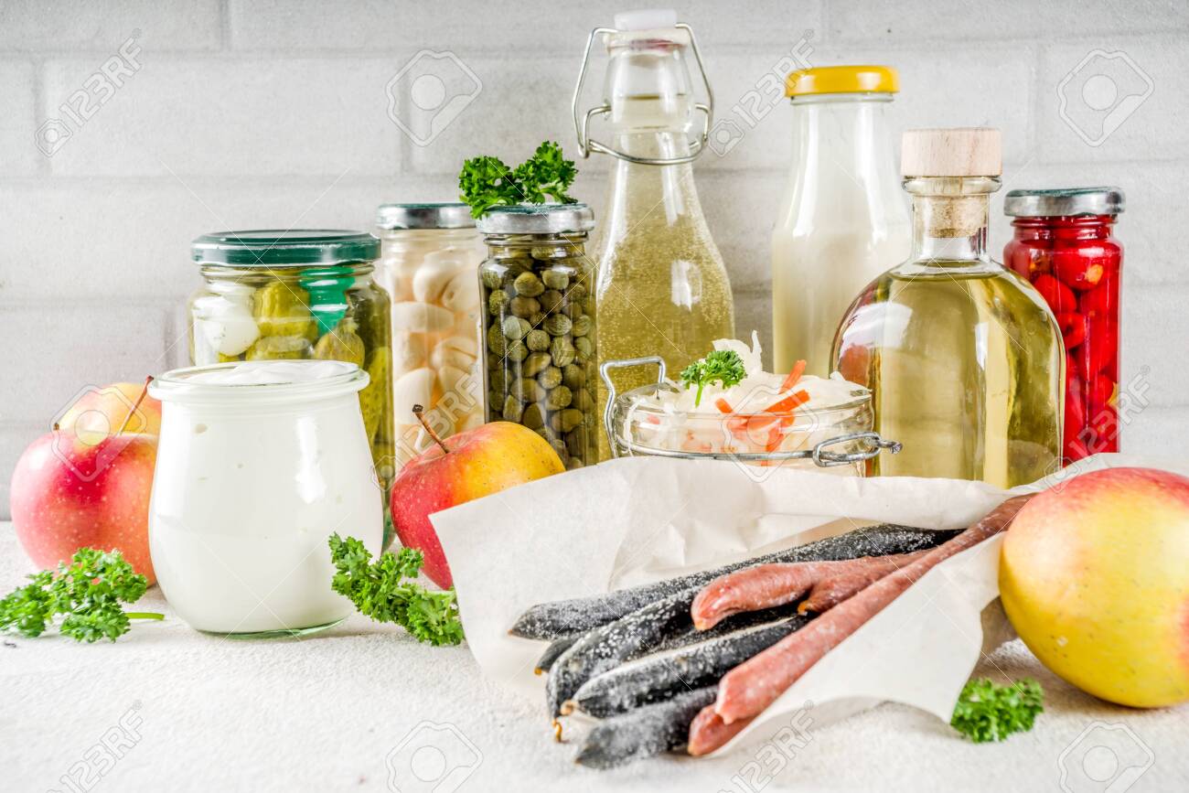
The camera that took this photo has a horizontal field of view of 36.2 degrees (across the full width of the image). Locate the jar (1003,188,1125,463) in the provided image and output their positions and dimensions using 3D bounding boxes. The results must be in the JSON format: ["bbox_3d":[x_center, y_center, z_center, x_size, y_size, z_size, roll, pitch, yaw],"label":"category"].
[{"bbox_3d":[0.182,-0.018,0.705,0.047,0.122,0.047,-1,8,0],"label":"jar"}]

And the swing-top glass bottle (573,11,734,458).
[{"bbox_3d":[0.025,-0.057,0.735,0.061,0.194,0.061,-1,8,0],"label":"swing-top glass bottle"}]

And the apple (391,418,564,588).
[{"bbox_3d":[-0.035,0.037,0.577,0.058,0.055,0.058,-1,8,0],"label":"apple"}]

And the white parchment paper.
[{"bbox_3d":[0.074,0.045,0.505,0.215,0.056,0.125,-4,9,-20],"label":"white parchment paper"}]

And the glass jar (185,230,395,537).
[{"bbox_3d":[-0.115,-0.005,0.685,0.077,0.110,0.077,-1,8,0],"label":"glass jar"}]

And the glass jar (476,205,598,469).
[{"bbox_3d":[-0.021,-0.013,0.700,0.046,0.118,0.046,-1,8,0],"label":"glass jar"}]

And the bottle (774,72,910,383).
[{"bbox_3d":[0.102,-0.047,0.739,0.059,0.171,0.059,-1,8,0],"label":"bottle"}]

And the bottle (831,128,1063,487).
[{"bbox_3d":[0.122,-0.018,0.626,0.080,0.146,0.080,-1,8,0],"label":"bottle"}]

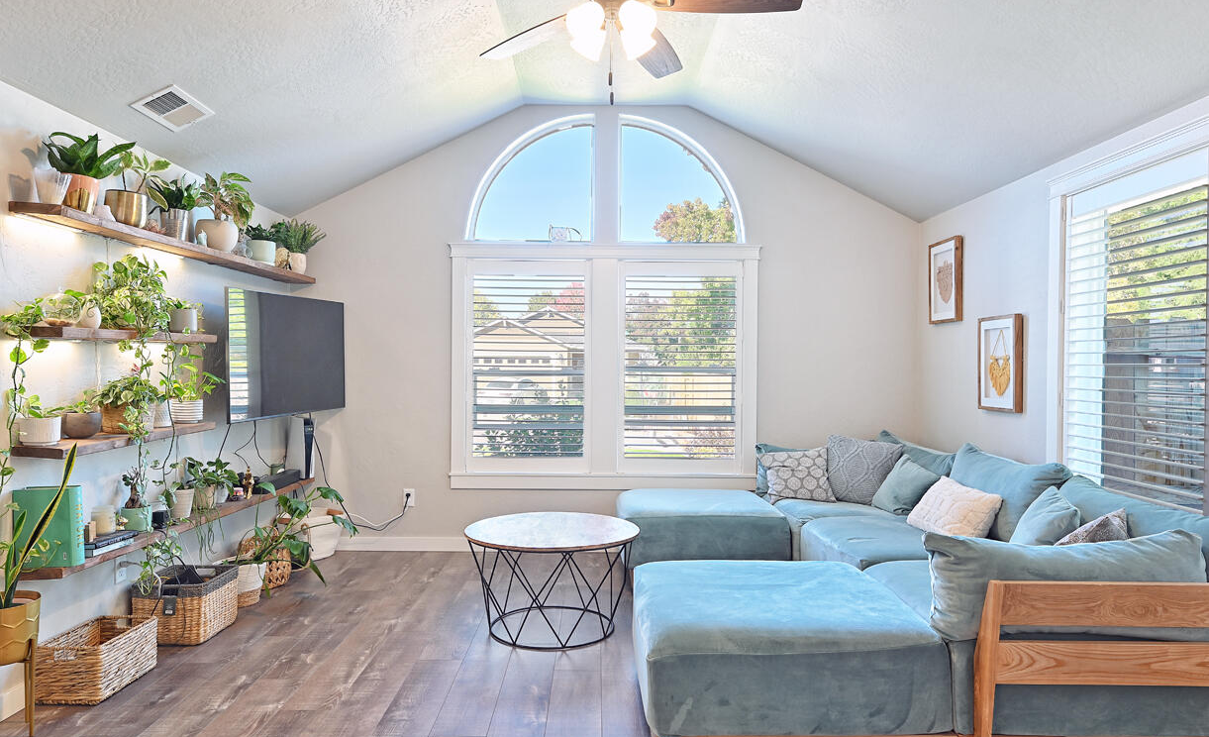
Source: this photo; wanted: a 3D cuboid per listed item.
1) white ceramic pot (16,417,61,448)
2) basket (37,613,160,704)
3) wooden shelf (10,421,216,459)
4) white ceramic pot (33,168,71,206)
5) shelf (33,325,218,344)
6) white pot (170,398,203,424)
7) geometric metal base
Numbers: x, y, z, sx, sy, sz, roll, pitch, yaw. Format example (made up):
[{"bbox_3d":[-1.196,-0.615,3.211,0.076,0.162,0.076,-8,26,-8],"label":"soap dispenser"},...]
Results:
[{"bbox_3d":[-2.058,0.231,2.822,0.126,0.106,0.126,0,0,0],"label":"white ceramic pot"},{"bbox_3d":[-2.007,1.149,3.073,0.240,0.207,0.380,0,0,0],"label":"basket"},{"bbox_3d":[-2.018,0.295,3.288,0.184,0.037,1.048,0,0,1],"label":"wooden shelf"},{"bbox_3d":[-2.148,-0.697,3.010,0.120,0.150,0.120,0,0,0],"label":"white ceramic pot"},{"bbox_3d":[-2.150,-0.144,3.500,0.200,0.042,1.120,0,0,1],"label":"shelf"},{"bbox_3d":[-2.022,0.206,3.740,0.136,0.114,0.136,0,0,0],"label":"white pot"},{"bbox_3d":[-0.262,1.063,3.885,0.815,0.460,0.815,0,0,1],"label":"geometric metal base"}]

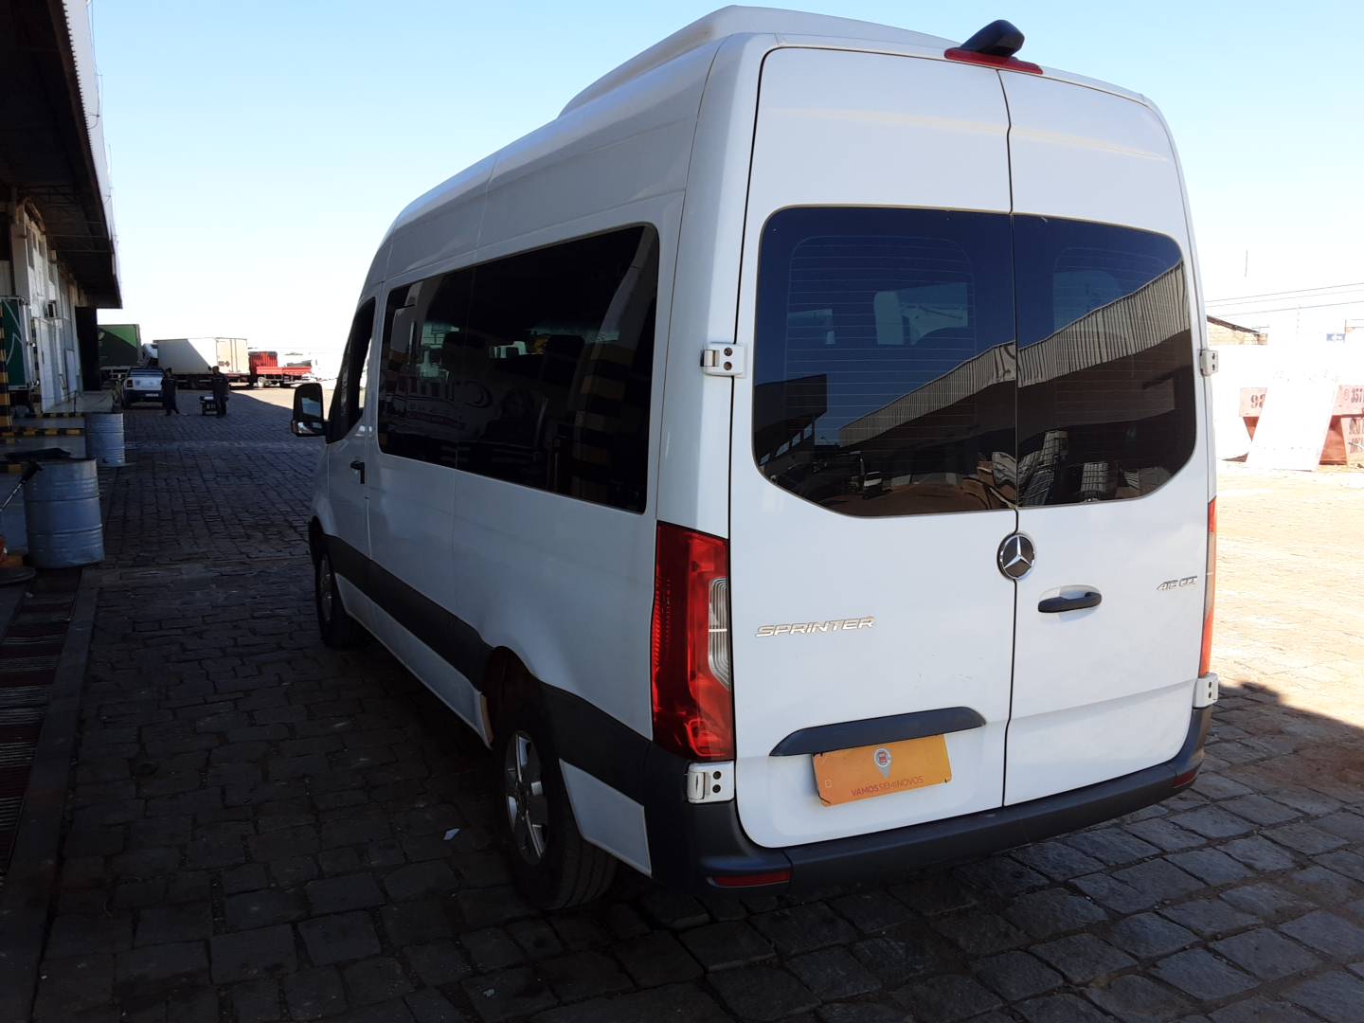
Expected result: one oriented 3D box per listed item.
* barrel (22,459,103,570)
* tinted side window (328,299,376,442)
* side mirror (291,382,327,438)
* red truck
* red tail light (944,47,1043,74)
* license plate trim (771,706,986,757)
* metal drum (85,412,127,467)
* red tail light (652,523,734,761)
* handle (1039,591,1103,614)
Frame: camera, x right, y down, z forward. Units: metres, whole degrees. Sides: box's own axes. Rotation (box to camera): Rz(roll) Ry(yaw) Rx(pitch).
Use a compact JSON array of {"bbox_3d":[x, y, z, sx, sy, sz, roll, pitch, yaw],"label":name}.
[{"bbox_3d":[-5.395,0.019,9.645,0.585,0.880,0.585,-4,8,-27],"label":"barrel"},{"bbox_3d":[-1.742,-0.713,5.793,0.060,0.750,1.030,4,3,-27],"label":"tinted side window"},{"bbox_3d":[-2.072,-0.559,6.102,0.190,0.310,0.150,-4,7,-27],"label":"side mirror"},{"bbox_3d":[-29.897,-10.612,82.000,2.250,2.750,6.400,-6,10,-42],"label":"red truck"},{"bbox_3d":[0.787,-1.147,2.825,0.325,0.040,0.055,-4,7,-27],"label":"red tail light"},{"bbox_3d":[0.499,0.537,2.706,0.640,0.064,0.050,-4,7,-27],"label":"license plate trim"},{"bbox_3d":[-9.968,-1.215,19.109,0.585,0.880,0.585,-4,8,-27],"label":"metal drum"},{"bbox_3d":[0.024,0.304,2.548,0.170,0.560,0.140,-4,7,-27],"label":"red tail light"},{"bbox_3d":[1.029,0.247,2.928,0.230,0.043,0.050,-4,7,-27],"label":"handle"}]

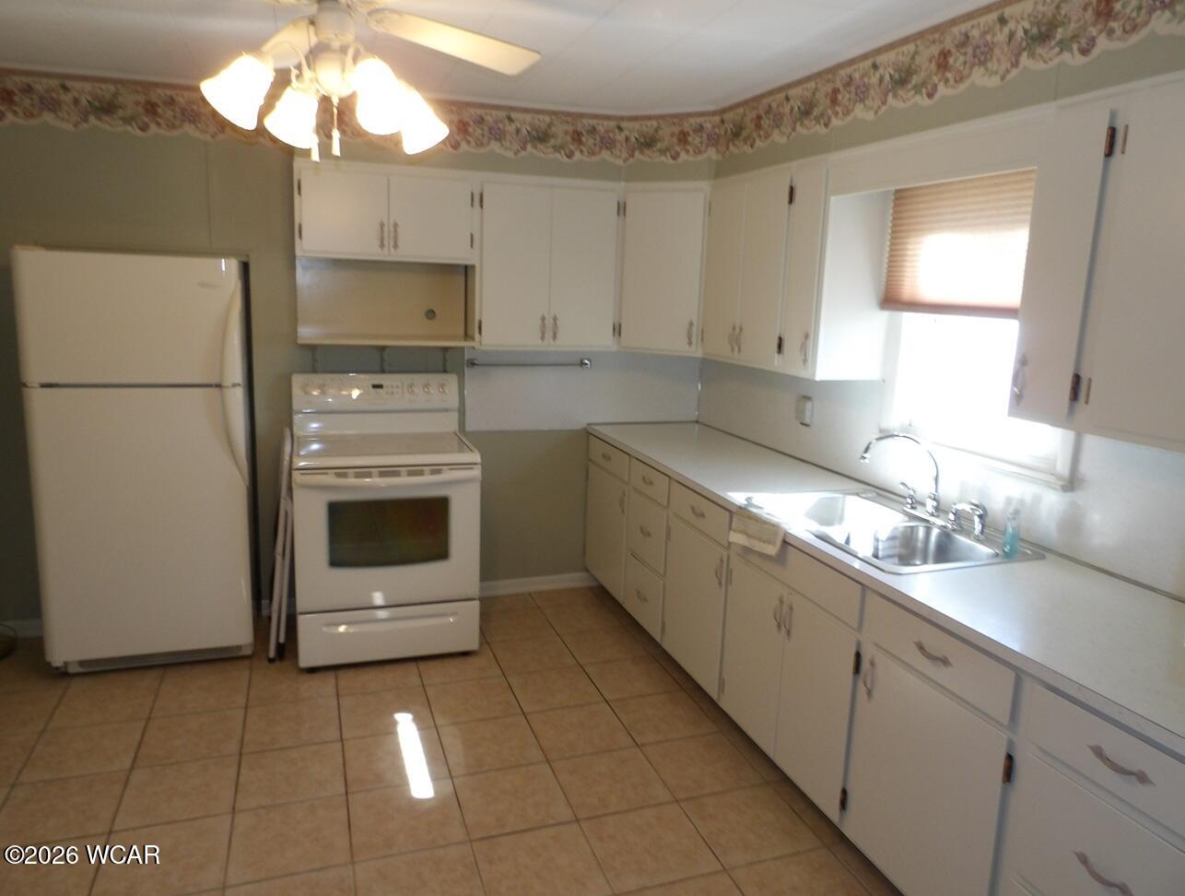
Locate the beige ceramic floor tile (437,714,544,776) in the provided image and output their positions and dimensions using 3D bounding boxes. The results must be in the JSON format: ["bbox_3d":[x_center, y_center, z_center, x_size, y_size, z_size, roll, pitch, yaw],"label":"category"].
[{"bbox_3d":[-0.359,1.057,2.821,0.328,0.010,0.321,-2,11,-19],"label":"beige ceramic floor tile"}]

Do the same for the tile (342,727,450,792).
[{"bbox_3d":[-0.682,1.078,2.744,0.330,0.010,0.330,-2,11,-19],"label":"tile"}]

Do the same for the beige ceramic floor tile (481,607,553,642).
[{"bbox_3d":[-0.371,0.863,3.838,0.323,0.010,0.323,-2,11,-19],"label":"beige ceramic floor tile"}]

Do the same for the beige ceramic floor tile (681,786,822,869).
[{"bbox_3d":[0.489,1.179,2.472,0.332,0.012,0.332,-2,11,-19],"label":"beige ceramic floor tile"}]

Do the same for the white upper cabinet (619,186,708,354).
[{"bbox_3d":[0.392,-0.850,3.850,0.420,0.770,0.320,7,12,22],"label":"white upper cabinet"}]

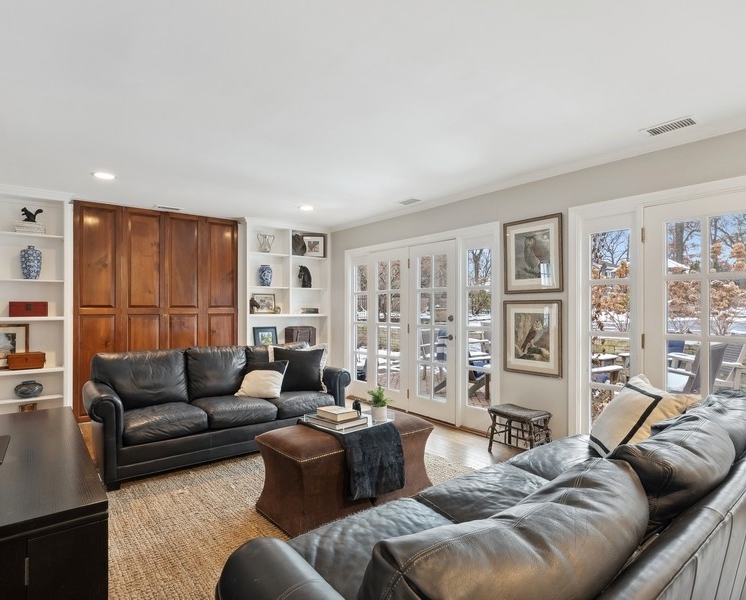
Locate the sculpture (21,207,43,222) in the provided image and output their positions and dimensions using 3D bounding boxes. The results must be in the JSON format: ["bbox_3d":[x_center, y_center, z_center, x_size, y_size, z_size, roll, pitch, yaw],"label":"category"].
[{"bbox_3d":[-3.685,-0.928,4.330,0.190,0.170,0.060,0,0,-38],"label":"sculpture"}]

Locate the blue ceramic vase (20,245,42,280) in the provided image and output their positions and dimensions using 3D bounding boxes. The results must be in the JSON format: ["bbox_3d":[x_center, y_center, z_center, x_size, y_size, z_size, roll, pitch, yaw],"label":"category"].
[{"bbox_3d":[-3.699,-0.410,4.320,0.185,0.385,0.185,0,0,-38],"label":"blue ceramic vase"}]

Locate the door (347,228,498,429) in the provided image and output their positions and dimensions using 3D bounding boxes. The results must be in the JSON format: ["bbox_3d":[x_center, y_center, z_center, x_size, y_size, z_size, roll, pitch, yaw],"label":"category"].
[{"bbox_3d":[0.427,0.330,4.989,0.100,2.100,2.660,0,0,-38],"label":"door"}]

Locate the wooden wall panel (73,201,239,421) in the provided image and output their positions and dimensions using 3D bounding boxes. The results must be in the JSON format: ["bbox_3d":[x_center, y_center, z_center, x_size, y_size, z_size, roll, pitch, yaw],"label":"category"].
[{"bbox_3d":[-2.593,0.137,4.969,1.820,2.430,0.060,0,-1,-39],"label":"wooden wall panel"}]

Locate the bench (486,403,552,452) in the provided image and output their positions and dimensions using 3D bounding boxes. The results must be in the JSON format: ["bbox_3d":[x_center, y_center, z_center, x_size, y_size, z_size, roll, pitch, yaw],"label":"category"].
[{"bbox_3d":[1.295,1.180,3.535,0.310,0.405,0.450,0,0,-38],"label":"bench"}]

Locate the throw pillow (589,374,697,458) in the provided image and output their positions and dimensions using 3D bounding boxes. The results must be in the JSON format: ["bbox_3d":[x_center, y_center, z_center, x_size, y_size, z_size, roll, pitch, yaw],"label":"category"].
[{"bbox_3d":[1.420,0.672,2.140,0.190,0.520,0.540,31,5,9],"label":"throw pillow"}]

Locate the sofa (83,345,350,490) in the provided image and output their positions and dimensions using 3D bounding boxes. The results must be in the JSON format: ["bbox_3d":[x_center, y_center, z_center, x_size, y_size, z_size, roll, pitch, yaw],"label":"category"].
[{"bbox_3d":[-1.367,0.896,3.779,2.170,0.900,0.950,0,-1,-38],"label":"sofa"}]

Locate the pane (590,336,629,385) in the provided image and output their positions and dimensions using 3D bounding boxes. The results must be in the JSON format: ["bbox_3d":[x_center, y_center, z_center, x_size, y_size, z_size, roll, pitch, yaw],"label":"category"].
[{"bbox_3d":[1.853,0.477,3.119,0.025,0.367,0.277,0,-1,-39],"label":"pane"}]

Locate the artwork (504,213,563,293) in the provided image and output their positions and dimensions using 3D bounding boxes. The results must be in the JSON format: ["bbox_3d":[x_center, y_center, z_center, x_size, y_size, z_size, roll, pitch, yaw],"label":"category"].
[{"bbox_3d":[1.435,-0.400,3.632,0.035,0.680,0.570,0,0,-38],"label":"artwork"}]

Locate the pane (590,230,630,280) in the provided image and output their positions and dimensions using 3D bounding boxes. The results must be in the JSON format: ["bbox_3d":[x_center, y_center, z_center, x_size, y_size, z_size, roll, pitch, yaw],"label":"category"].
[{"bbox_3d":[1.854,-0.345,3.125,0.025,0.369,0.277,0,-1,-39],"label":"pane"}]

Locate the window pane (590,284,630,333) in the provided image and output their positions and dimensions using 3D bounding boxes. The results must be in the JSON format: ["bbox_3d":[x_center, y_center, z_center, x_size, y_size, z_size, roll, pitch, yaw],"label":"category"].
[{"bbox_3d":[1.853,0.067,3.122,0.025,0.362,0.277,0,-1,-39],"label":"window pane"}]

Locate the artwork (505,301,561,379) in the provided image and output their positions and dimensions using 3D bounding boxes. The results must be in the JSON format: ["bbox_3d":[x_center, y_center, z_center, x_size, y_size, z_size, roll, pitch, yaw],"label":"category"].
[{"bbox_3d":[1.412,0.335,3.559,0.030,0.657,0.540,0,0,-38],"label":"artwork"}]

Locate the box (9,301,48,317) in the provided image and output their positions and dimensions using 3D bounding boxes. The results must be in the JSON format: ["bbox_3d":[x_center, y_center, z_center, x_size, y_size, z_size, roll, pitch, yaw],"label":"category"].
[{"bbox_3d":[-3.473,0.094,4.046,0.290,0.147,0.180,0,-1,-39],"label":"box"}]

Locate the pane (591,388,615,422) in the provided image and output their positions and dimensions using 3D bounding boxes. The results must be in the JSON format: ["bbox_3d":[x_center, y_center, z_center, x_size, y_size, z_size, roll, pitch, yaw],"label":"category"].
[{"bbox_3d":[1.865,0.911,3.143,0.020,0.374,0.283,0,0,-38],"label":"pane"}]

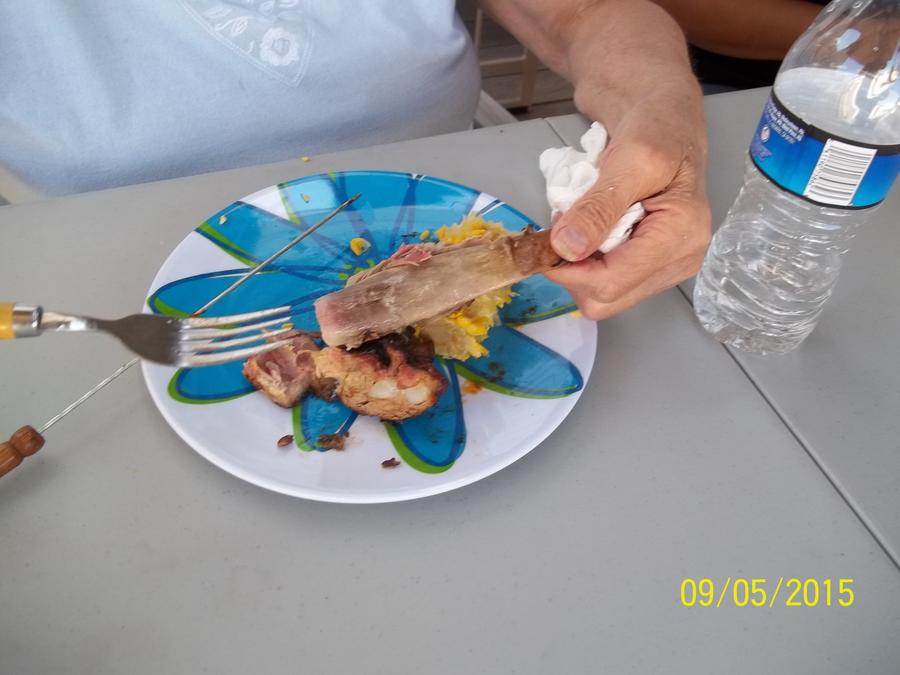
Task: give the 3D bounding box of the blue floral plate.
[{"bbox_3d":[-0.039,-0.008,0.412,0.219,0.020,0.219,1,48,-2],"label":"blue floral plate"}]

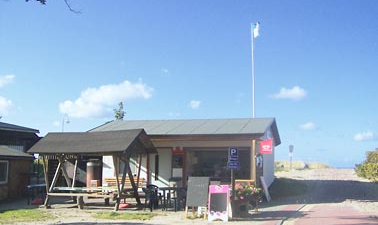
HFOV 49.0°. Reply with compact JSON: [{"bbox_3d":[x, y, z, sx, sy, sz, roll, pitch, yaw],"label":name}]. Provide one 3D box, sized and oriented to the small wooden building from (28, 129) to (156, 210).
[{"bbox_3d":[-3.683,2.218,16.249,4.300,2.930,2.600,-3,-8,20],"label":"small wooden building"}]

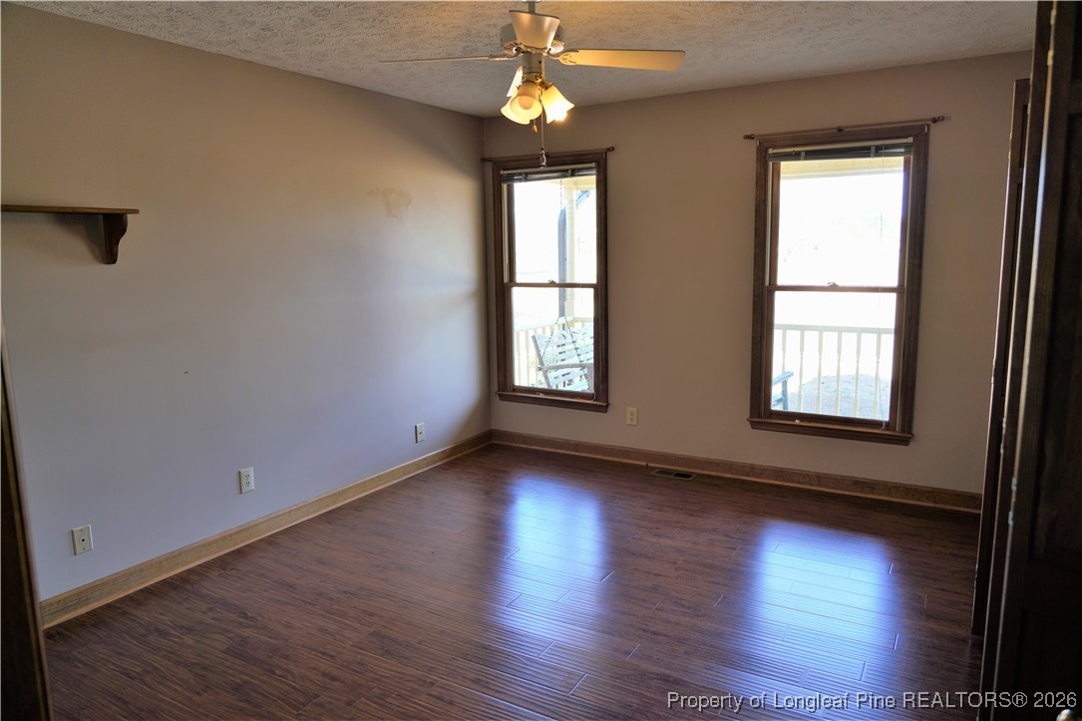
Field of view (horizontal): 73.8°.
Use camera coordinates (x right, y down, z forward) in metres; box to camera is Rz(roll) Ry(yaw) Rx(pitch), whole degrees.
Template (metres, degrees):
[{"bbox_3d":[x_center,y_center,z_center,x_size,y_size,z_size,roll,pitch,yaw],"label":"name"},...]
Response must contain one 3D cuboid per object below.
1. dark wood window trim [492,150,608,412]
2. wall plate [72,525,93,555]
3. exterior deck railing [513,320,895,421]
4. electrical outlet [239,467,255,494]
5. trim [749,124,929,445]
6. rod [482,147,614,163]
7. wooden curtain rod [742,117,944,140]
[{"bbox_3d":[0.067,-0.539,5.147,0.931,1.768,0.080,4,10,30],"label":"dark wood window trim"},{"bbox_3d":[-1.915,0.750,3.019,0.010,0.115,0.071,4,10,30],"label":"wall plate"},{"bbox_3d":[1.715,0.101,6.586,3.100,0.890,0.090,4,10,30],"label":"exterior deck railing"},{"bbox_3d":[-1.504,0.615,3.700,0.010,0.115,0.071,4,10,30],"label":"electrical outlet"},{"bbox_3d":[1.695,-0.418,4.190,0.917,1.760,0.080,4,10,30],"label":"trim"},{"bbox_3d":[0.032,-1.416,4.977,1.056,0.030,0.060,4,10,30],"label":"rod"},{"bbox_3d":[1.657,-1.292,4.022,1.042,0.030,0.060,4,10,30],"label":"wooden curtain rod"}]

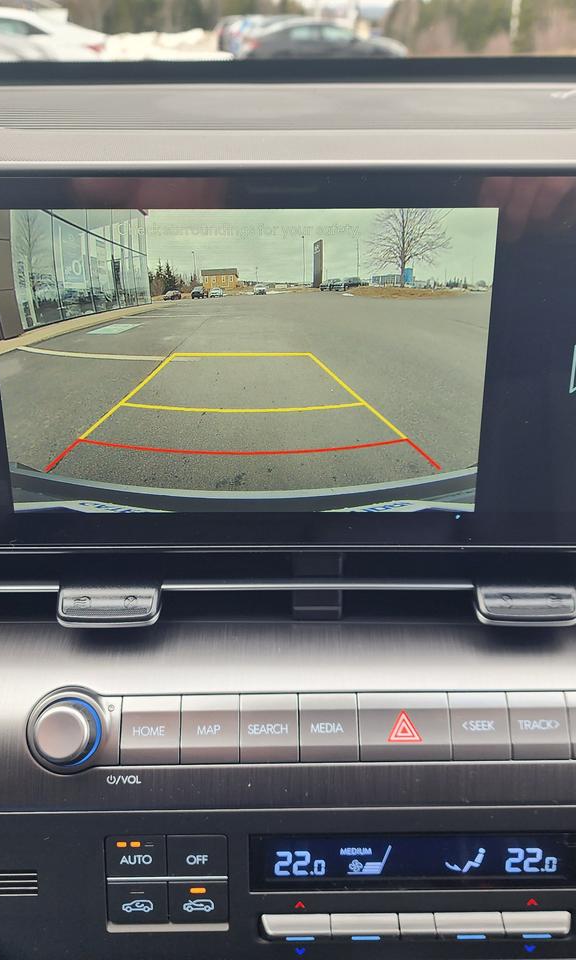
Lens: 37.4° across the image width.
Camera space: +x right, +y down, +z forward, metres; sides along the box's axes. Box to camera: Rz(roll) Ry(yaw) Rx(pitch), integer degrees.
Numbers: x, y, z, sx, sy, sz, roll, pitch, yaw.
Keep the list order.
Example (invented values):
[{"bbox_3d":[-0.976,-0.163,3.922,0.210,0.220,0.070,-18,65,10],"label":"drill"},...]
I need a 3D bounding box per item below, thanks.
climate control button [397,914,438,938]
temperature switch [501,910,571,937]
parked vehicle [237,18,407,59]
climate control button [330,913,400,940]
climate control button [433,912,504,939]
[{"bbox_3d":[0.047,0.162,0.309,0.014,0.010,0.011,0,6,0],"label":"climate control button"},{"bbox_3d":[0.096,0.173,0.331,0.027,0.011,0.009,1,8,0],"label":"temperature switch"},{"bbox_3d":[1.150,-12.448,24.413,4.680,1.450,1.820,-9,29,-16],"label":"parked vehicle"},{"bbox_3d":[0.028,0.162,0.309,0.025,0.011,0.011,0,6,0],"label":"climate control button"},{"bbox_3d":[0.071,0.173,0.331,0.028,0.011,0.009,1,8,0],"label":"climate control button"}]

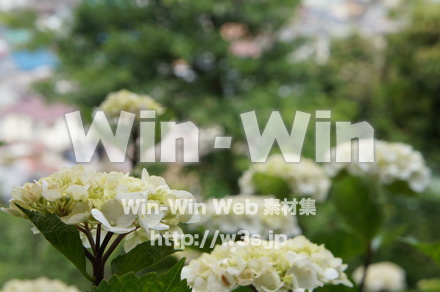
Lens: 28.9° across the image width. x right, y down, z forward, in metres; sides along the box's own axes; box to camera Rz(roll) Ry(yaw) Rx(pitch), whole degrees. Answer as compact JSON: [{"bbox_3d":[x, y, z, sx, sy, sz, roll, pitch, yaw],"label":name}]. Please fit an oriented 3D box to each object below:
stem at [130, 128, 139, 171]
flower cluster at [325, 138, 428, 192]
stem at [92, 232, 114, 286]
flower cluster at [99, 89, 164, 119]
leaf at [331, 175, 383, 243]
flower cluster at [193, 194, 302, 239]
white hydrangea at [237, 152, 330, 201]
[{"bbox_3d":[-0.145,0.004,1.450,0.010,0.080,0.010,0,6,0],"label":"stem"},{"bbox_3d":[0.216,0.027,1.170,0.142,0.066,0.135,0,6,0],"label":"flower cluster"},{"bbox_3d":[-0.098,0.097,0.720,0.018,0.047,0.016,1,9,0],"label":"stem"},{"bbox_3d":[-0.150,-0.072,1.450,0.110,0.055,0.105,0,6,0],"label":"flower cluster"},{"bbox_3d":[0.203,0.093,1.270,0.070,0.108,0.035,-13,13,0],"label":"leaf"},{"bbox_3d":[0.036,0.092,1.120,0.145,0.058,0.135,0,6,0],"label":"flower cluster"},{"bbox_3d":[0.094,0.045,1.250,0.132,0.064,0.125,0,6,0],"label":"white hydrangea"}]

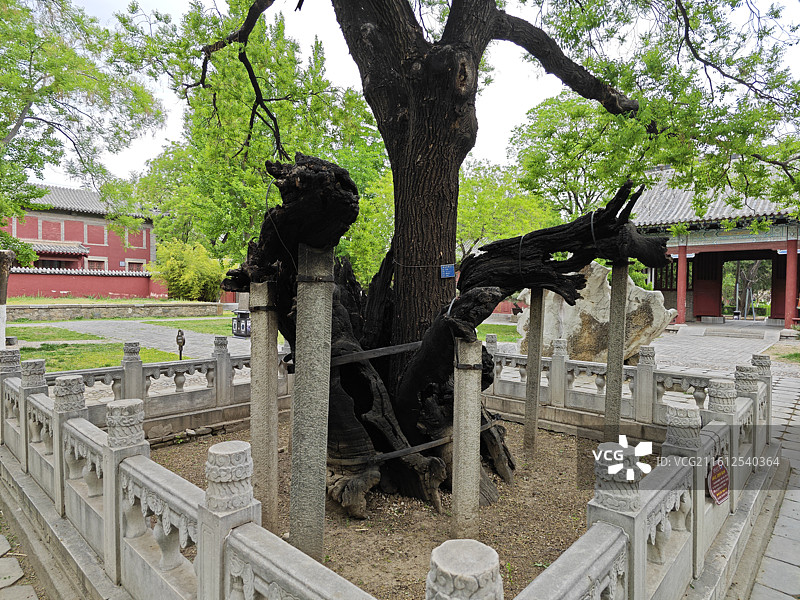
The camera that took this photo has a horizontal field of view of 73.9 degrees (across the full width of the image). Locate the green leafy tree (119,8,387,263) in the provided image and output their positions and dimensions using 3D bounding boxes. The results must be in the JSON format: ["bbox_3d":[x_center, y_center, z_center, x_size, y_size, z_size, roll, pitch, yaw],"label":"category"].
[{"bbox_3d":[-7.909,-7.909,28.500,13.200,15.500,12.000,0,2,-16],"label":"green leafy tree"}]

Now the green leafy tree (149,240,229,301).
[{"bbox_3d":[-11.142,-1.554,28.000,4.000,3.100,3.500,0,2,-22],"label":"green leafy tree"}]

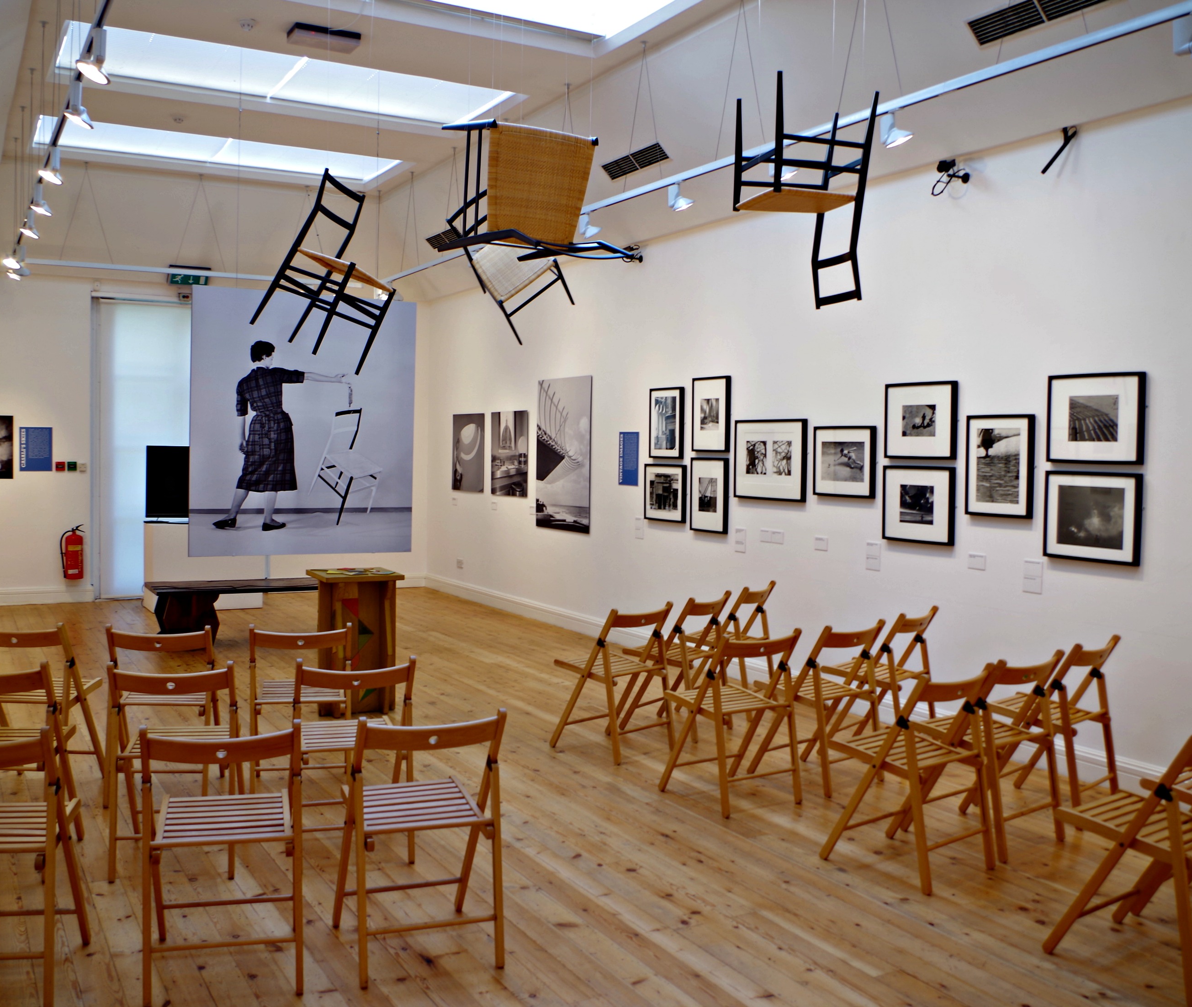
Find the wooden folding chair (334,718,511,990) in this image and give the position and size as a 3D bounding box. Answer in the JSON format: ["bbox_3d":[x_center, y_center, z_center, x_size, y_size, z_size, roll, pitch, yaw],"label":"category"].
[{"bbox_3d":[-0.551,0.980,3.492,0.432,0.775,0.505,0,3,-22],"label":"wooden folding chair"}]

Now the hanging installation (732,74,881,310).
[{"bbox_3d":[0.844,-1.250,4.656,0.465,0.830,0.415,3,2,-17],"label":"hanging installation"}]

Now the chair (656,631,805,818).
[{"bbox_3d":[0.600,0.927,5.071,0.435,0.770,0.500,-1,3,-33],"label":"chair"}]

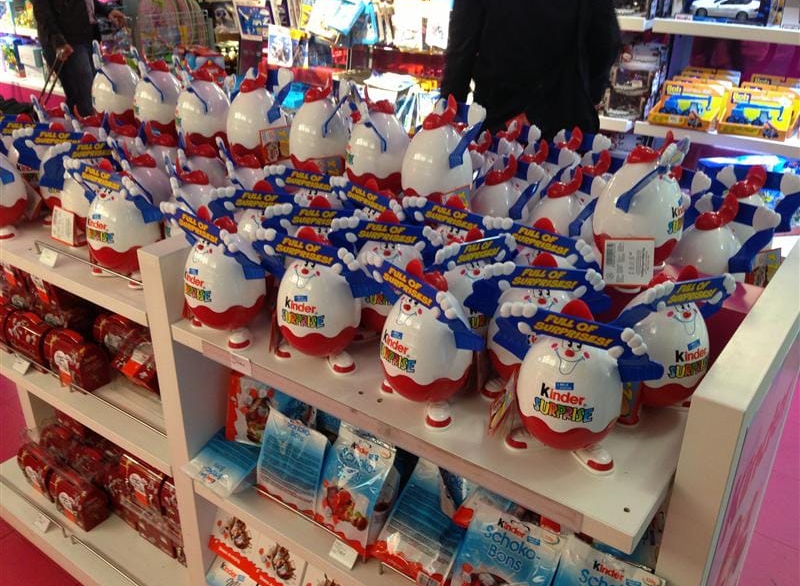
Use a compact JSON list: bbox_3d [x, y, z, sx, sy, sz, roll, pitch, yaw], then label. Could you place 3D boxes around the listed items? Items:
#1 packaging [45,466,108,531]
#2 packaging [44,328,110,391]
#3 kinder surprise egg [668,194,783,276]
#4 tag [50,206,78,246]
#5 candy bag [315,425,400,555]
[{"bbox_3d":[-0.781,0.487,1.875,0.127,0.138,0.077,18,31,32],"label":"packaging"},{"bbox_3d":[-0.759,0.148,1.793,0.153,0.112,0.073,18,31,32],"label":"packaging"},{"bbox_3d":[0.488,-0.041,1.200,0.126,0.217,0.192,-13,29,-25],"label":"kinder surprise egg"},{"bbox_3d":[-0.653,-0.130,1.474,0.068,0.072,0.012,18,31,32],"label":"tag"},{"bbox_3d":[-0.062,0.321,1.261,0.114,0.189,0.048,18,8,32],"label":"candy bag"}]

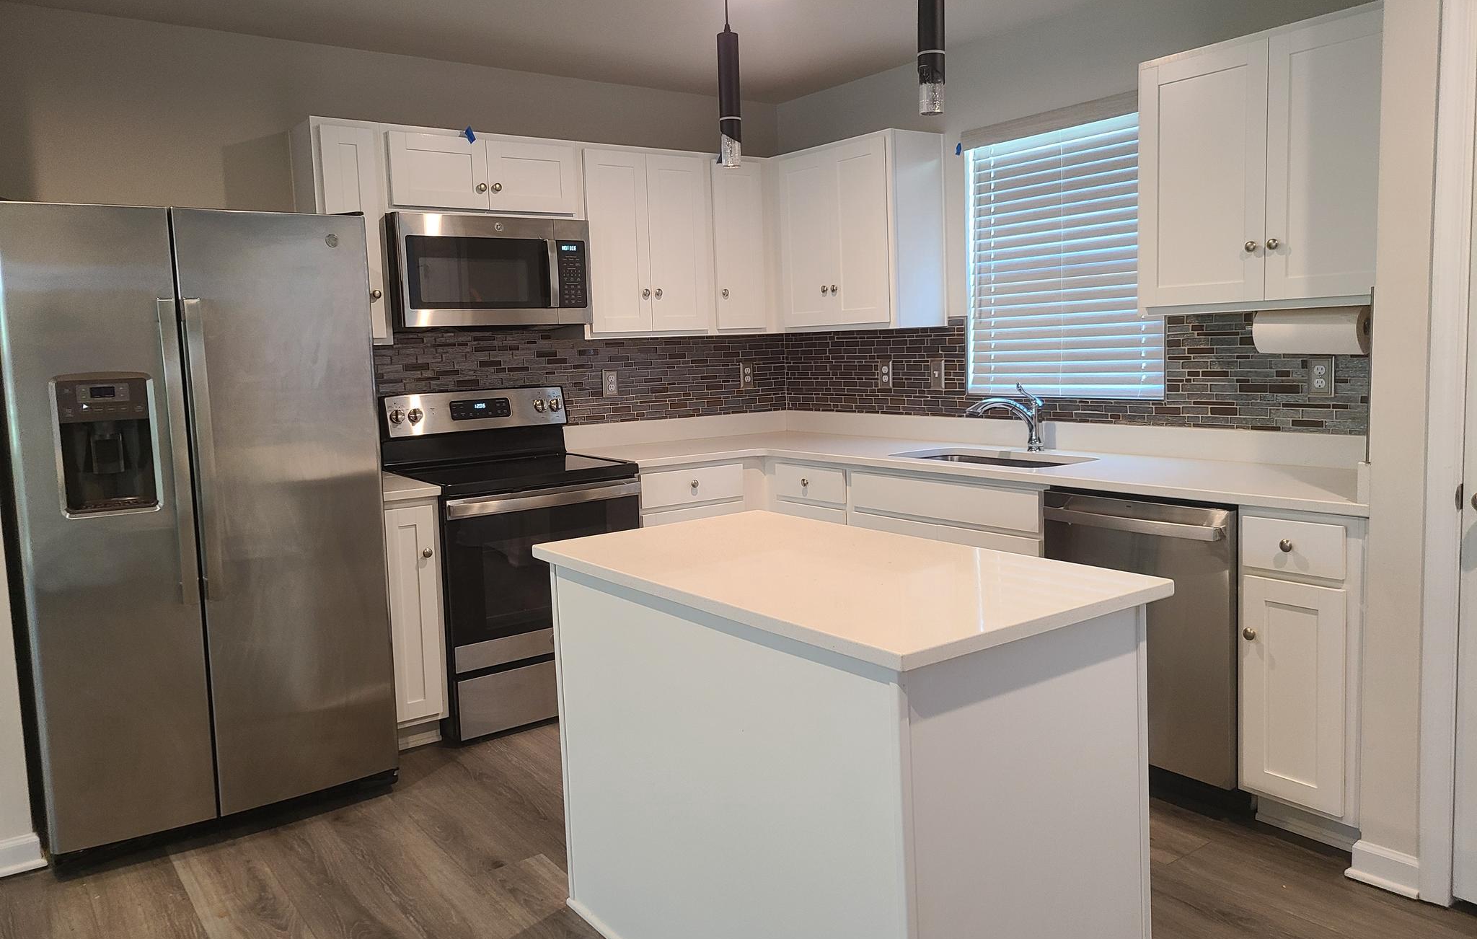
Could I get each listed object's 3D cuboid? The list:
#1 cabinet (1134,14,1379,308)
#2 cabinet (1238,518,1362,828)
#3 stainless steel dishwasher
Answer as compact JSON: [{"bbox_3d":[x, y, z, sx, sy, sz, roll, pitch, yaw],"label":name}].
[{"bbox_3d":[1.570,-0.829,3.115,0.303,0.754,0.827,-7,8,-35],"label":"cabinet"},{"bbox_3d":[1.645,0.493,2.945,0.630,0.853,0.314,-7,8,-35],"label":"cabinet"},{"bbox_3d":[1.337,0.464,3.291,0.620,0.835,0.607,-7,8,-35],"label":"stainless steel dishwasher"}]

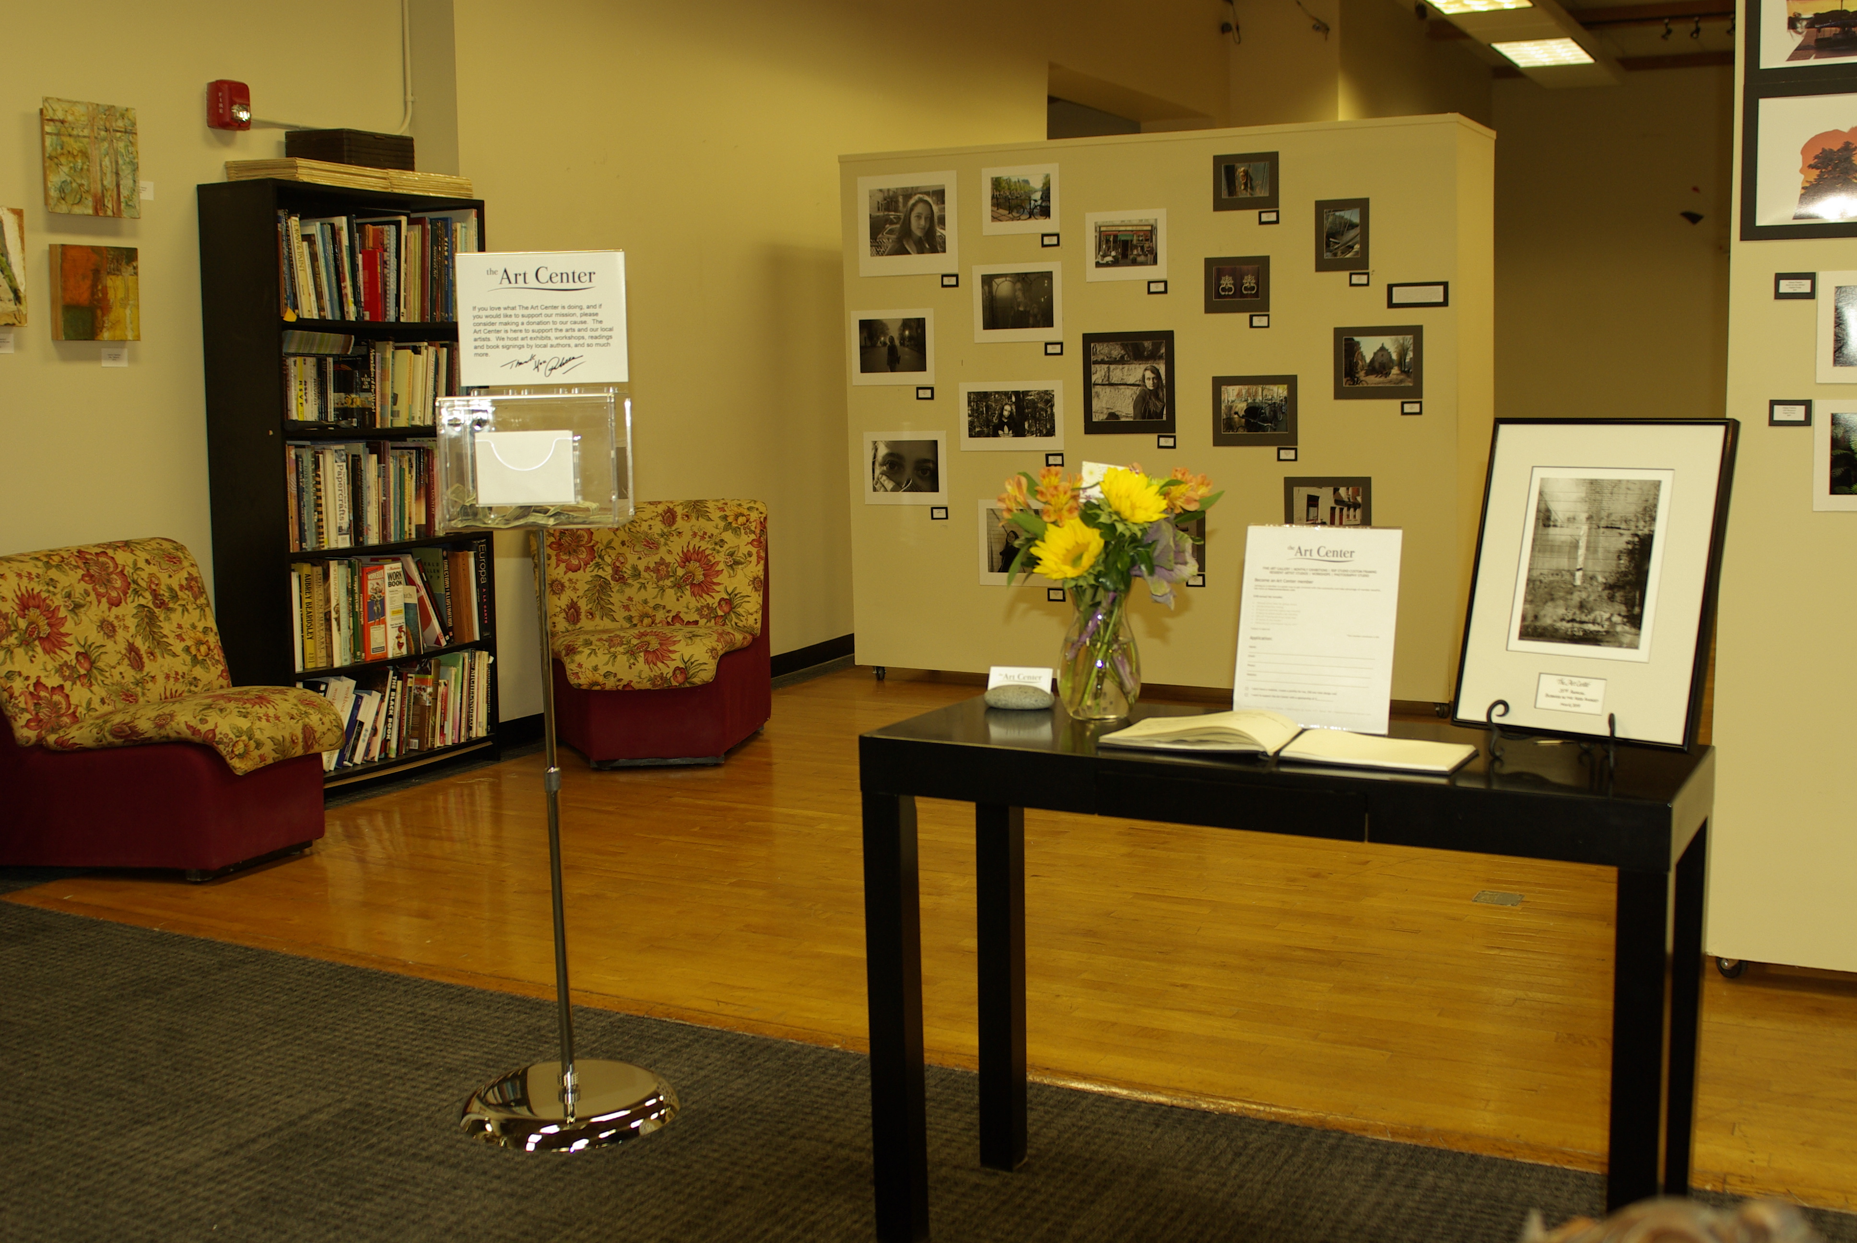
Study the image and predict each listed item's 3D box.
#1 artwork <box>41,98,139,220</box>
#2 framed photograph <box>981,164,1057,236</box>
[{"bbox_3d":[-2.274,-1.248,5.030,0.035,0.305,0.298,3,8,28],"label":"artwork"},{"bbox_3d":[0.351,-1.599,7.062,0.317,0.252,0.015,3,8,27],"label":"framed photograph"}]

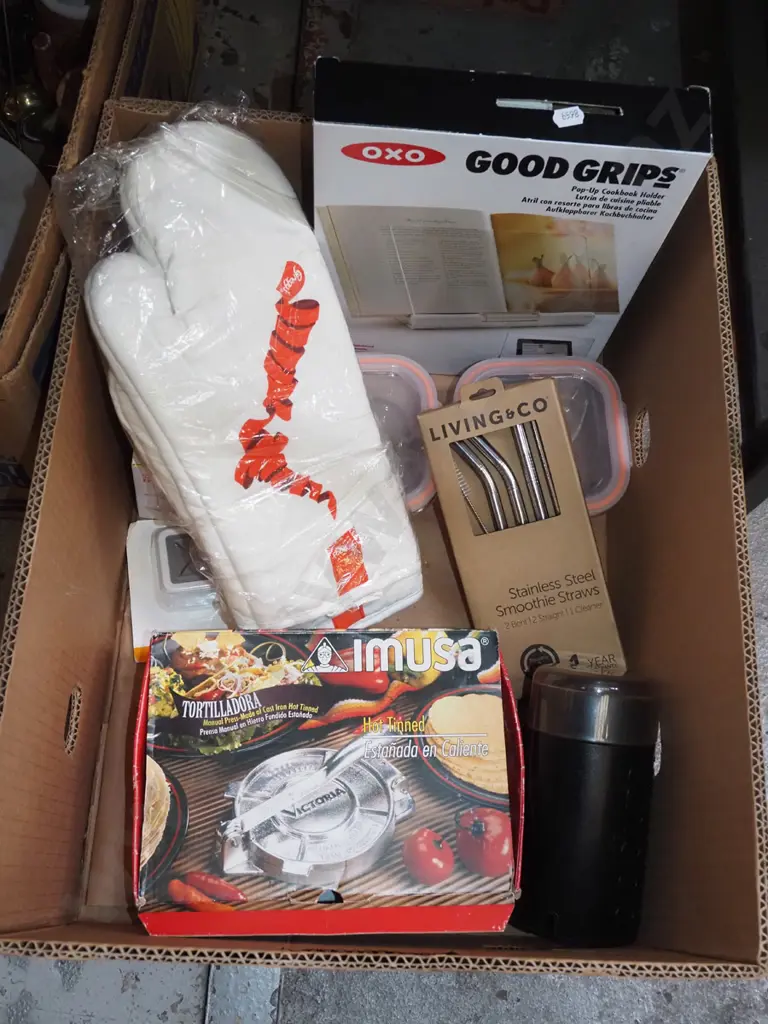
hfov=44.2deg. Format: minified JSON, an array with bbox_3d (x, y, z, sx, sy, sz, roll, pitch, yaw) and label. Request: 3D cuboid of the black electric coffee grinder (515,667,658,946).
[{"bbox_3d":[0.140,0.201,0.657,0.086,0.086,0.173,9,74,0],"label":"black electric coffee grinder"}]

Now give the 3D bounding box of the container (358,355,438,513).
[{"bbox_3d":[-0.029,-0.056,0.774,0.144,0.060,0.137,-1,68,-4],"label":"container"}]

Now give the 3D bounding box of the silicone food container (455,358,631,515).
[{"bbox_3d":[0.123,-0.051,0.782,0.143,0.060,0.137,-1,68,-4],"label":"silicone food container"}]

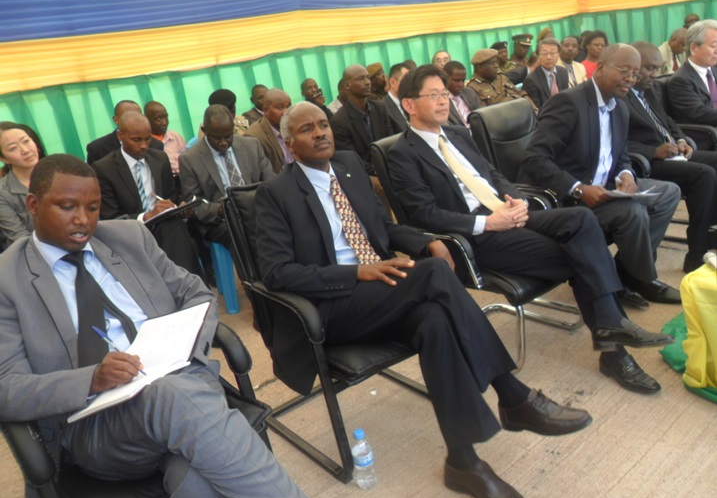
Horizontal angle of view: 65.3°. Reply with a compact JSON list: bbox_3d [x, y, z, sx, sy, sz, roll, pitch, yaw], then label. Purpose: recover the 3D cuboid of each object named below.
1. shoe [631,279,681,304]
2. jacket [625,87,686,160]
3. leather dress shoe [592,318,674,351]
[{"bbox_3d":[1.595,0.217,2.948,0.285,0.110,0.100,2,21,25],"label":"shoe"},{"bbox_3d":[1.539,-0.675,3.053,0.530,0.600,0.460,-22,21,-30],"label":"jacket"},{"bbox_3d":[0.988,0.316,2.034,0.100,0.105,0.290,-25,4,-36],"label":"leather dress shoe"}]

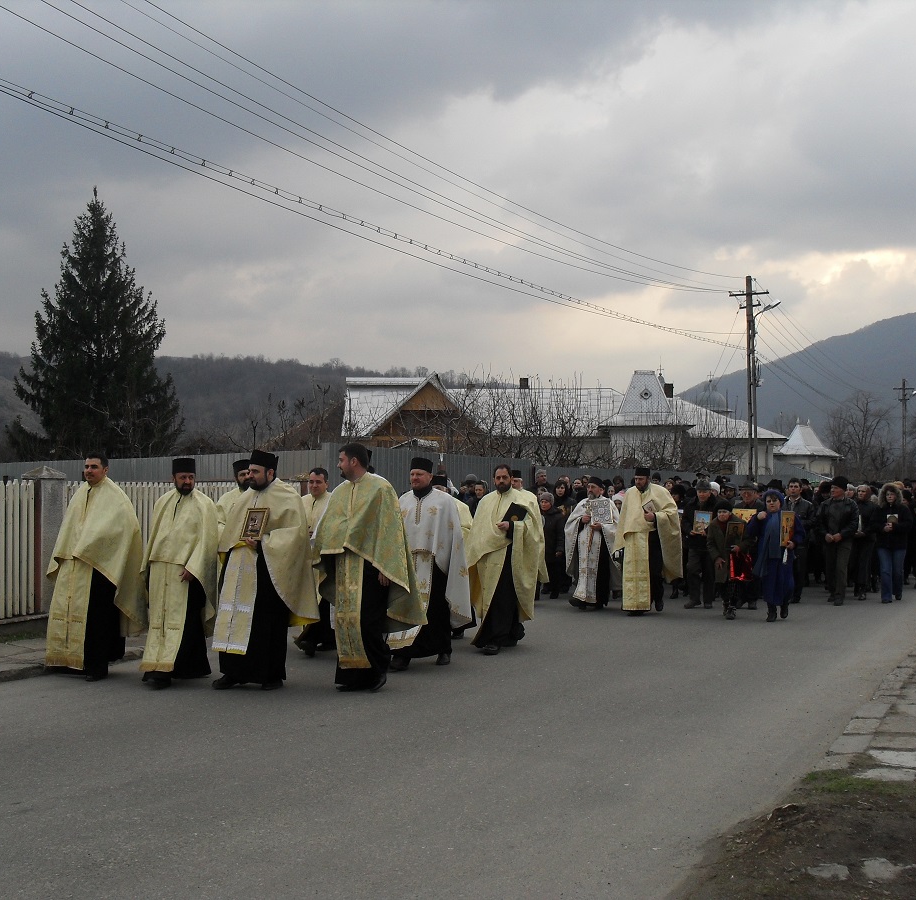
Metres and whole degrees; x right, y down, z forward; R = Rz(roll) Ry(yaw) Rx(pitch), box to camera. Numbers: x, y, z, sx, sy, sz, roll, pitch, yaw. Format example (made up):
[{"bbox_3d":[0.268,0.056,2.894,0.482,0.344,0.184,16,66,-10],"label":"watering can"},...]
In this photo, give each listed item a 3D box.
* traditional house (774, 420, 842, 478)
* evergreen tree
[{"bbox_3d":[20.000,1.280,70.000,3.800,6.200,5.600,-1,-2,36],"label":"traditional house"},{"bbox_3d":[-11.000,-2.400,37.000,5.400,11.000,5.400,1,-2,-16],"label":"evergreen tree"}]

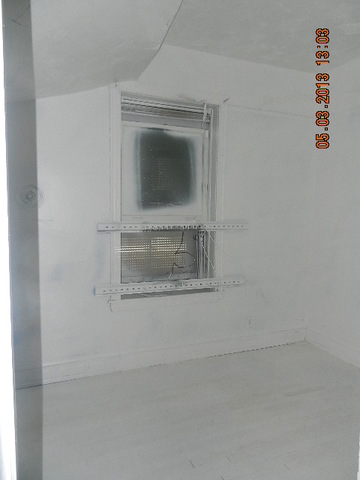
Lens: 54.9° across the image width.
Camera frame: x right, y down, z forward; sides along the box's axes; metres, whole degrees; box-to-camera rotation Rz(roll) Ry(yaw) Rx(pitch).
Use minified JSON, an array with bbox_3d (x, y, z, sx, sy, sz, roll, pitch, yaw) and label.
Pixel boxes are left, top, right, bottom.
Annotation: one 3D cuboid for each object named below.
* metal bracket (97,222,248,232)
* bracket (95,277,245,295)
[{"bbox_3d":[-0.018,-0.112,2.990,1.365,0.052,0.048,-2,4,-22],"label":"metal bracket"},{"bbox_3d":[-0.044,0.385,3.011,1.365,0.052,0.048,-2,4,-22],"label":"bracket"}]

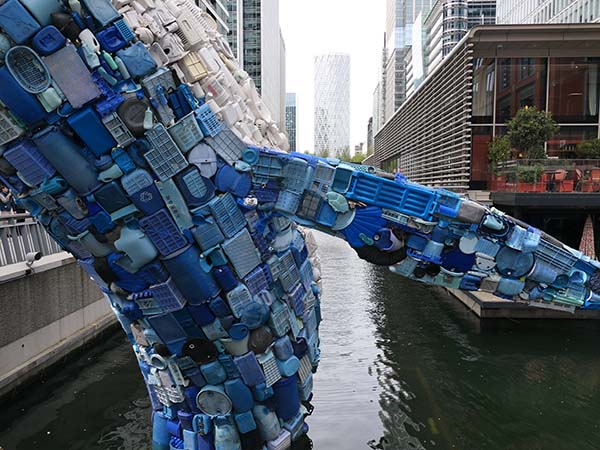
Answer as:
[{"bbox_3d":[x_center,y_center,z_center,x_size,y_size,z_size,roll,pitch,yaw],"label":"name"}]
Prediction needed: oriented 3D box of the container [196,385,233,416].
[{"bbox_3d":[-1.251,2.554,6.850,0.480,0.480,0.220,25,21,0],"label":"container"}]

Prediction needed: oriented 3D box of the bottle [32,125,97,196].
[{"bbox_3d":[-3.030,-0.828,6.100,0.360,0.930,0.360,-39,32,-17],"label":"bottle"}]

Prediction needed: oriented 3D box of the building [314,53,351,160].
[{"bbox_3d":[59.685,-191.201,842.143,62.000,218.000,34.000,1,6,5],"label":"building"}]

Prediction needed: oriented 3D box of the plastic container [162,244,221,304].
[{"bbox_3d":[-1.565,0.743,6.750,0.510,0.790,0.510,-33,17,-14],"label":"plastic container"}]

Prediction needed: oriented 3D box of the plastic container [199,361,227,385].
[{"bbox_3d":[-1.273,2.166,6.850,0.290,0.270,0.230,-20,8,-16],"label":"plastic container"}]

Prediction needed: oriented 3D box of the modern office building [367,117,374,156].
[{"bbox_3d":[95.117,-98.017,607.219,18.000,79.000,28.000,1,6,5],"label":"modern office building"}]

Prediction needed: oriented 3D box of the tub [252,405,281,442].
[{"bbox_3d":[-0.483,2.933,6.950,0.310,0.480,0.290,-21,1,0],"label":"tub"}]

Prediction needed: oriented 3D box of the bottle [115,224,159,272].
[{"bbox_3d":[-2.212,0.319,6.350,0.370,0.520,0.300,-30,19,-18],"label":"bottle"}]

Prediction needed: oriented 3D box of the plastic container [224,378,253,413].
[{"bbox_3d":[-0.892,2.521,6.900,0.310,0.430,0.260,-20,4,-14],"label":"plastic container"}]

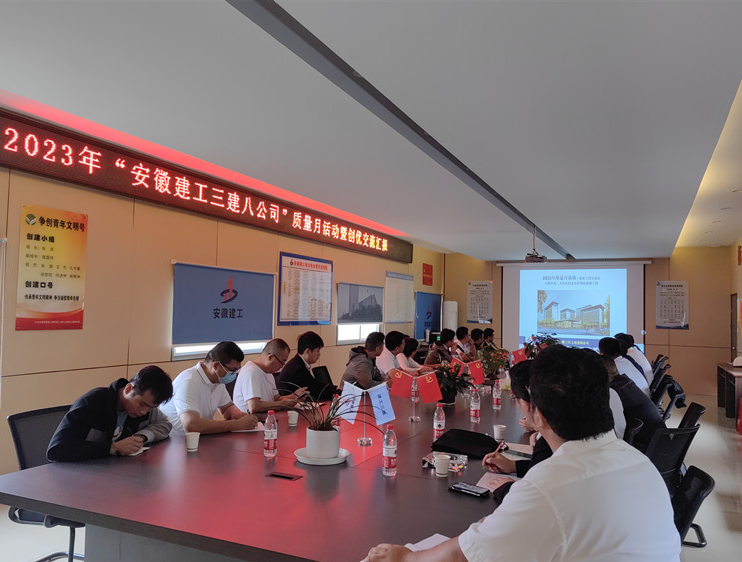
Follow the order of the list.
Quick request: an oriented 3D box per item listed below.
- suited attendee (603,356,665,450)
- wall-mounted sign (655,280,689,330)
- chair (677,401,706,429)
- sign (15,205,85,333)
[{"bbox_3d":[1.750,1.132,4.361,0.780,1.270,0.520,-1,-4,36],"label":"suited attendee"},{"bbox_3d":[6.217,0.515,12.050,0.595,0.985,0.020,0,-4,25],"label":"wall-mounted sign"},{"bbox_3d":[2.111,1.351,4.290,0.570,0.890,0.520,0,-3,23],"label":"chair"},{"bbox_3d":[-2.586,-0.089,4.766,0.020,0.980,0.590,0,-3,25],"label":"sign"}]

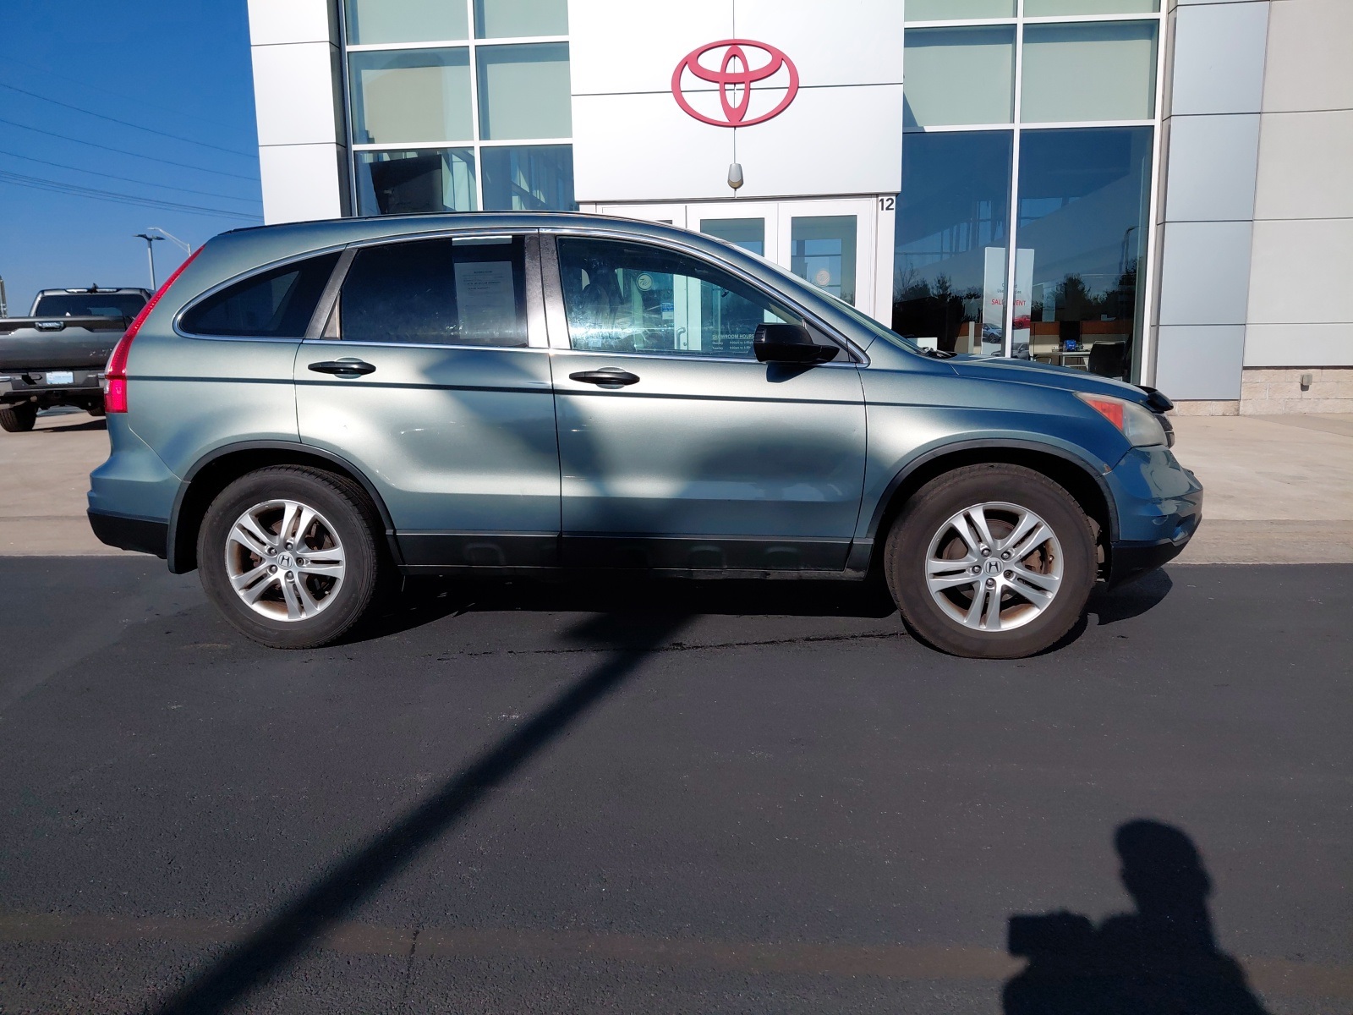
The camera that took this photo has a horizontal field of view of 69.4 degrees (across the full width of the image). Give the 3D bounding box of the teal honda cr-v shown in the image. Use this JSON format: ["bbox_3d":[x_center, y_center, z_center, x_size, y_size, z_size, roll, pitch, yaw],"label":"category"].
[{"bbox_3d":[-0.166,-0.417,4.379,4.560,1.680,1.860,0,9,5],"label":"teal honda cr-v"}]

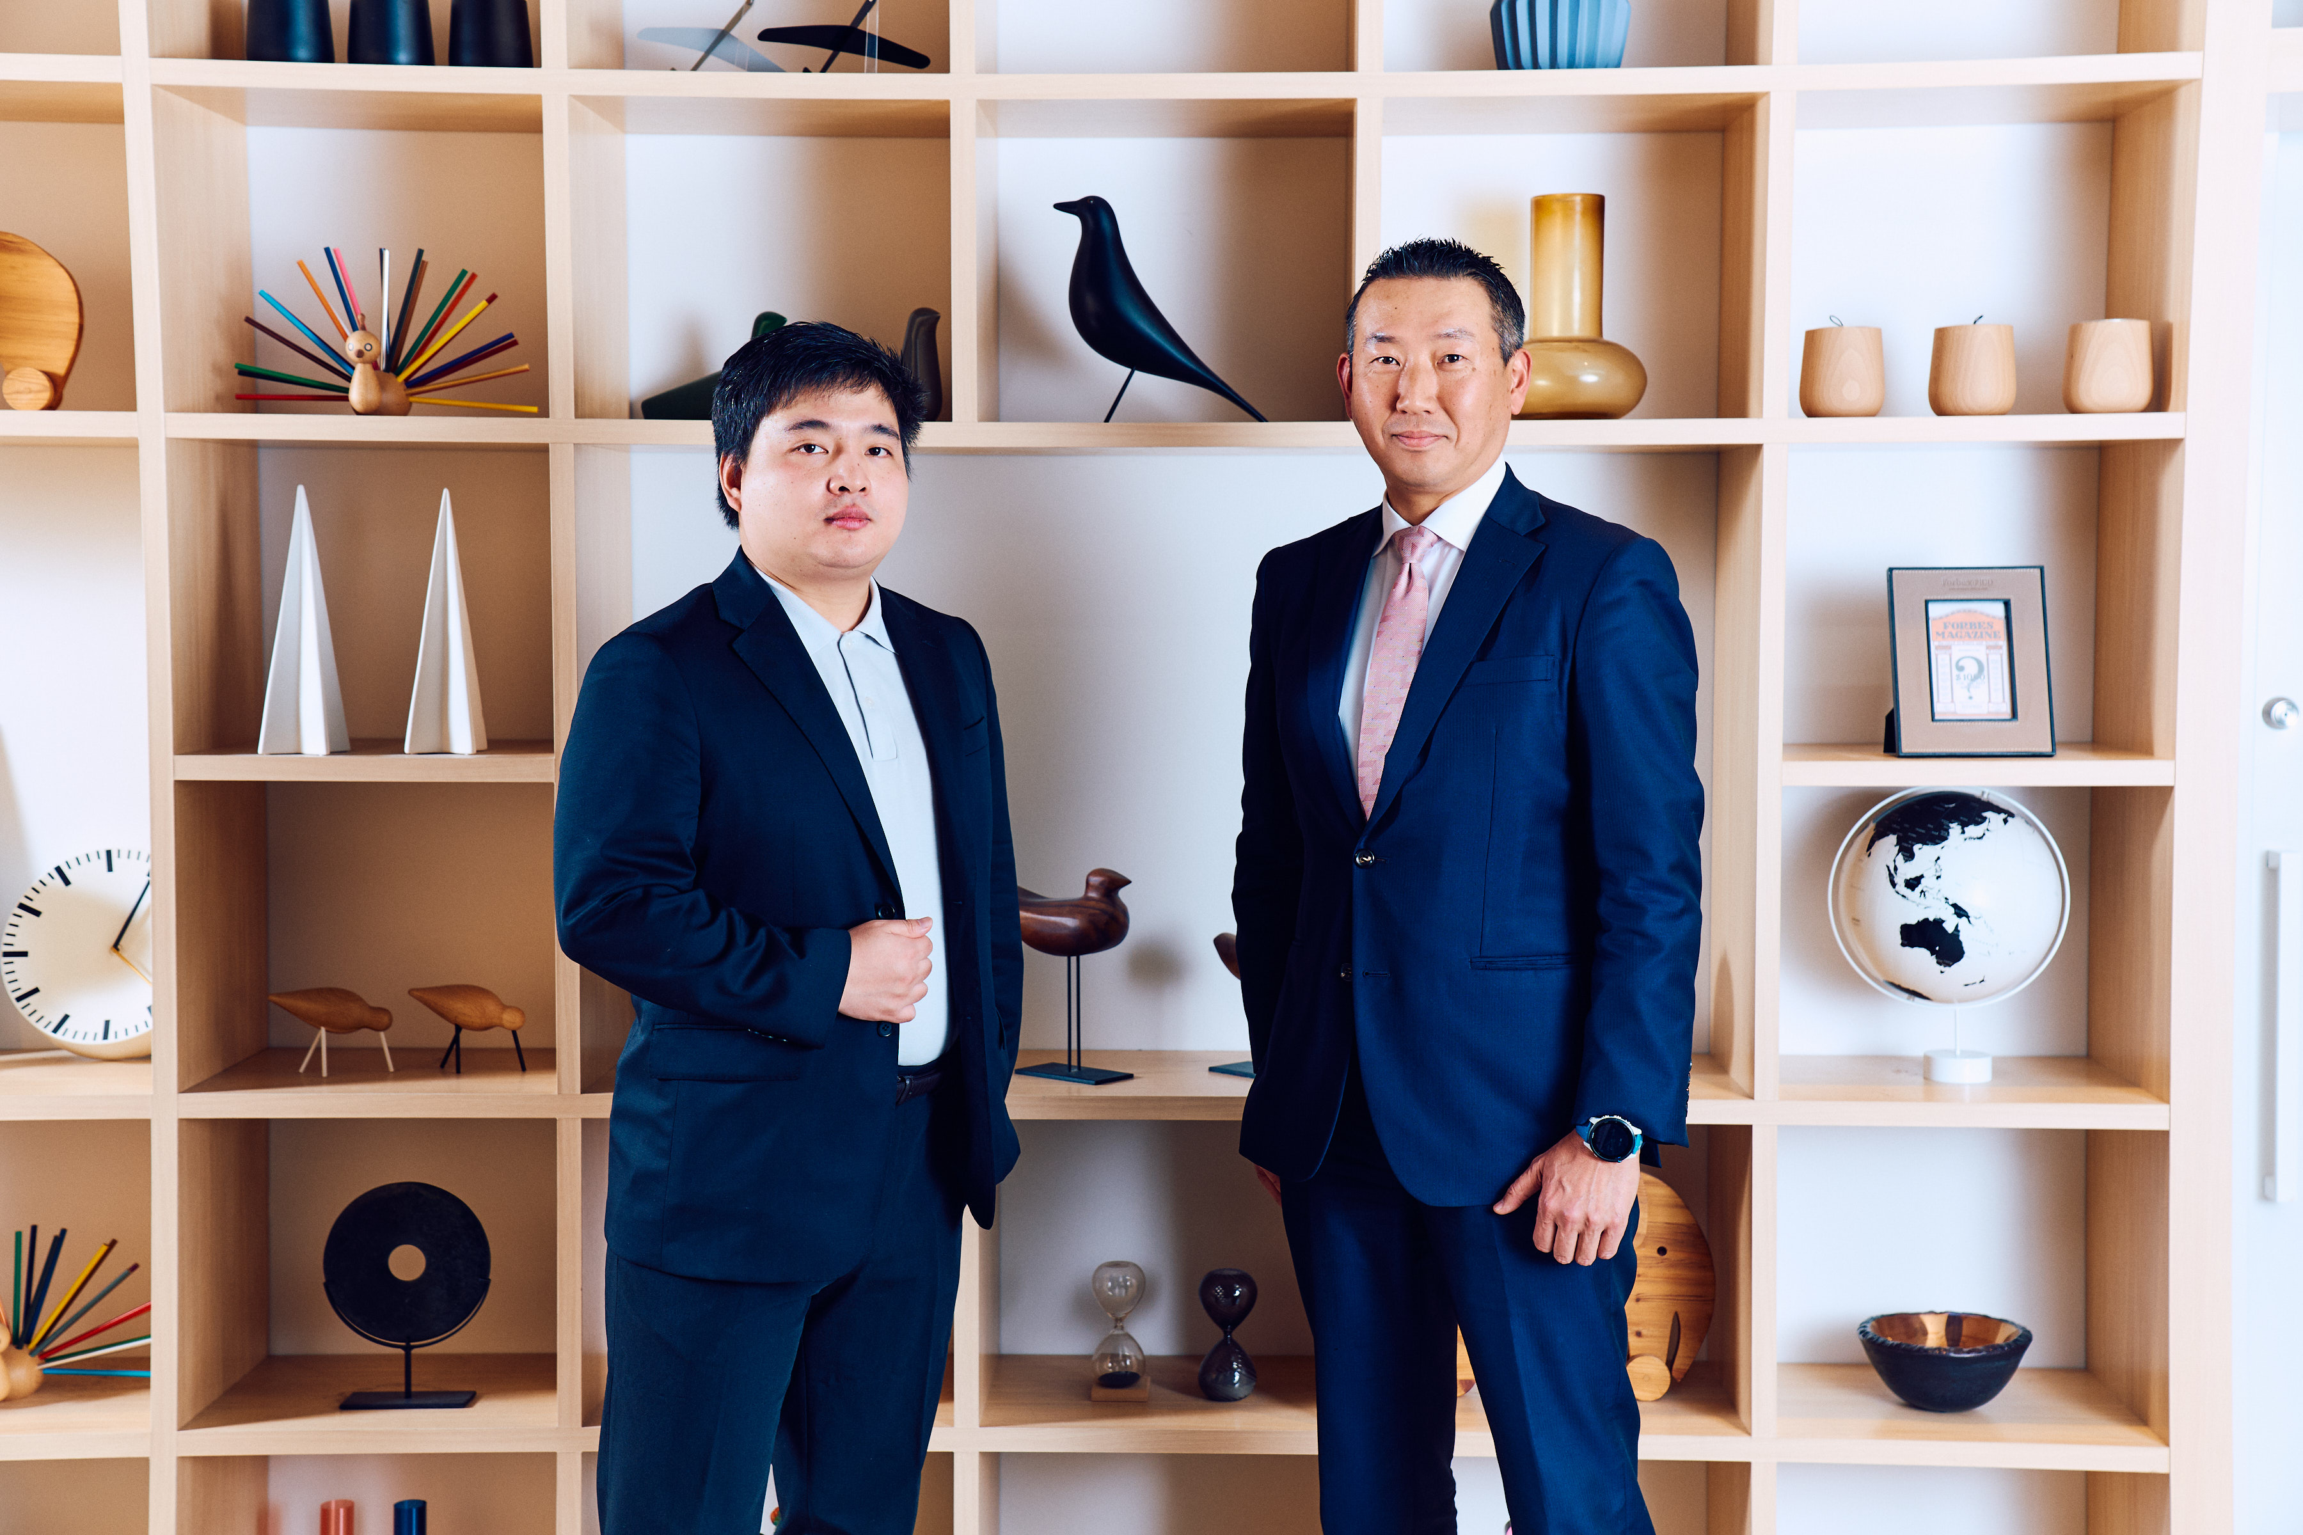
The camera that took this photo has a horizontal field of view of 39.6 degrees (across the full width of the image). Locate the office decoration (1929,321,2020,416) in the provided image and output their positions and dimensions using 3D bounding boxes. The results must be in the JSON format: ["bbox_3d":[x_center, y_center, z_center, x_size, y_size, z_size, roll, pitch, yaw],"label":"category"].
[{"bbox_3d":[1.004,-0.483,3.906,0.105,0.118,0.105,0,4,1],"label":"office decoration"}]

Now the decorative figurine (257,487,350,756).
[{"bbox_3d":[-1.023,-0.178,3.863,0.084,0.319,0.086,0,4,2],"label":"decorative figurine"}]

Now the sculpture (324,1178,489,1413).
[{"bbox_3d":[-0.921,0.651,3.970,0.200,0.272,0.063,0,4,1],"label":"sculpture"}]

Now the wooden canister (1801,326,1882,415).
[{"bbox_3d":[0.845,-0.482,3.910,0.103,0.118,0.103,0,4,1],"label":"wooden canister"}]

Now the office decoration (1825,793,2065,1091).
[{"bbox_3d":[0.986,0.205,3.955,0.287,0.360,0.265,0,4,1],"label":"office decoration"}]

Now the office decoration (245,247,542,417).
[{"bbox_3d":[-0.954,-0.541,3.998,0.372,0.216,0.133,1,4,7],"label":"office decoration"}]

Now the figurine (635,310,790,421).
[{"bbox_3d":[-0.550,-0.501,4.016,0.188,0.143,0.083,0,4,5],"label":"figurine"}]

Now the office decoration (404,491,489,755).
[{"bbox_3d":[-0.855,-0.177,3.875,0.087,0.317,0.090,0,4,4],"label":"office decoration"}]

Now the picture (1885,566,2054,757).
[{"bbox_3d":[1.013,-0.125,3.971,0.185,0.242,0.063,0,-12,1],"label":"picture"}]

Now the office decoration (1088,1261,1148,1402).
[{"bbox_3d":[-0.038,0.697,3.978,0.070,0.167,0.068,0,4,1],"label":"office decoration"}]

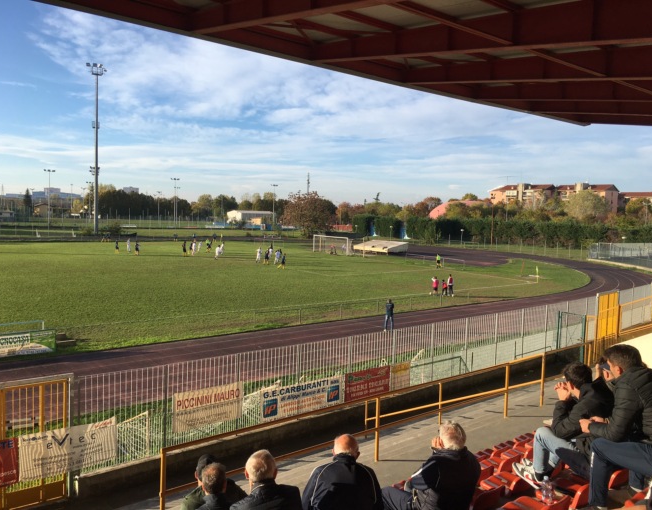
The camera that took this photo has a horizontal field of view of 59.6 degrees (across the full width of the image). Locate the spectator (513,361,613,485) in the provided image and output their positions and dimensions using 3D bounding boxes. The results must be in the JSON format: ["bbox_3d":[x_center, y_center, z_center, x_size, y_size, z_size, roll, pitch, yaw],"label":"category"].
[{"bbox_3d":[1.993,1.433,4.737,0.580,1.100,0.850,-2,7,-42],"label":"spectator"}]

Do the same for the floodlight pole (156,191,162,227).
[{"bbox_3d":[-45.981,-13.058,157.254,1.400,9.167,0.600,-2,7,-38],"label":"floodlight pole"}]

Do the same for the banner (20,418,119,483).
[{"bbox_3d":[-5.872,4.424,13.089,2.094,1.020,0.040,-2,7,-38],"label":"banner"}]

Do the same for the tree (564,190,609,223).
[{"bbox_3d":[73.403,-11.175,159.381,11.986,13.667,11.121,2,5,0],"label":"tree"}]

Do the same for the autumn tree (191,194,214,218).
[{"bbox_3d":[-45.941,-17.950,212.280,8.512,9.137,8.064,2,5,0],"label":"autumn tree"}]

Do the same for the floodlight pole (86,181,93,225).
[{"bbox_3d":[-61.992,-13.825,149.640,1.700,10.888,0.600,-2,7,-38],"label":"floodlight pole"}]

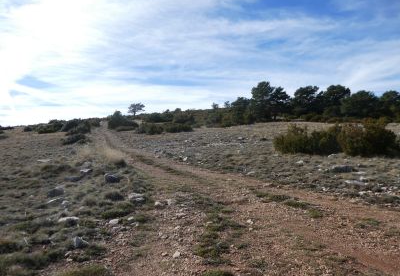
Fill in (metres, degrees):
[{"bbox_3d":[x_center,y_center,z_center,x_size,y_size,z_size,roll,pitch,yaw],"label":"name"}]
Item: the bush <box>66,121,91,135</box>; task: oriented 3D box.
[{"bbox_3d":[-16.212,-1.401,37.000,3.140,1.830,2.900,0,1,0],"label":"bush"}]

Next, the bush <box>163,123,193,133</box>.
[{"bbox_3d":[-3.246,-1.515,40.000,4.240,1.410,3.200,0,1,0],"label":"bush"}]

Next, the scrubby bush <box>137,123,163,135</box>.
[{"bbox_3d":[-6.556,-1.233,36.000,3.310,1.530,2.900,0,1,0],"label":"scrubby bush"}]

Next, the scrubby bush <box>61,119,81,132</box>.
[{"bbox_3d":[-20.081,-1.938,43.000,3.050,2.130,3.000,0,1,0],"label":"scrubby bush"}]

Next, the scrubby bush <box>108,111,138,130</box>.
[{"bbox_3d":[-12.690,-2.903,46.000,4.860,3.240,4.200,0,1,0],"label":"scrubby bush"}]

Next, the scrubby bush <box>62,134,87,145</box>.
[{"bbox_3d":[-11.314,0.135,25.000,2.130,0.890,1.700,0,1,0],"label":"scrubby bush"}]

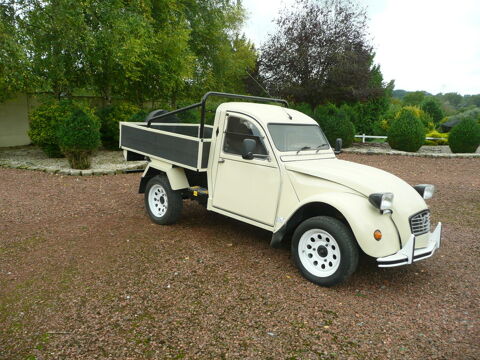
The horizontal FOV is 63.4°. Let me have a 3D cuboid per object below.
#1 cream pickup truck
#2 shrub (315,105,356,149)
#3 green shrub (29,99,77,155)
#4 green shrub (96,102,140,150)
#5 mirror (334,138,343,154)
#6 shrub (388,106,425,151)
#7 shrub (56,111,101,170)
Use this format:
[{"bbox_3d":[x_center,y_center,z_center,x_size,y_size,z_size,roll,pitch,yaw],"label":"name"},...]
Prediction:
[{"bbox_3d":[0.232,-0.162,4.680,1.600,1.680,4.060,-6,13,-45],"label":"cream pickup truck"},{"bbox_3d":[4.455,-2.563,18.600,2.019,2.108,2.019,4,9,13],"label":"shrub"},{"bbox_3d":[-5.716,-1.555,11.900,1.502,1.762,1.502,-2,10,-25],"label":"green shrub"},{"bbox_3d":[-4.456,-1.961,14.300,1.624,1.786,1.624,-1,10,-17],"label":"green shrub"},{"bbox_3d":[1.216,-0.413,4.793,0.070,0.190,0.125,9,11,33],"label":"mirror"},{"bbox_3d":[7.470,-2.258,17.500,1.700,2.019,1.700,6,10,22],"label":"shrub"},{"bbox_3d":[-3.918,-0.998,9.450,1.073,1.460,1.073,-2,10,-22],"label":"shrub"}]

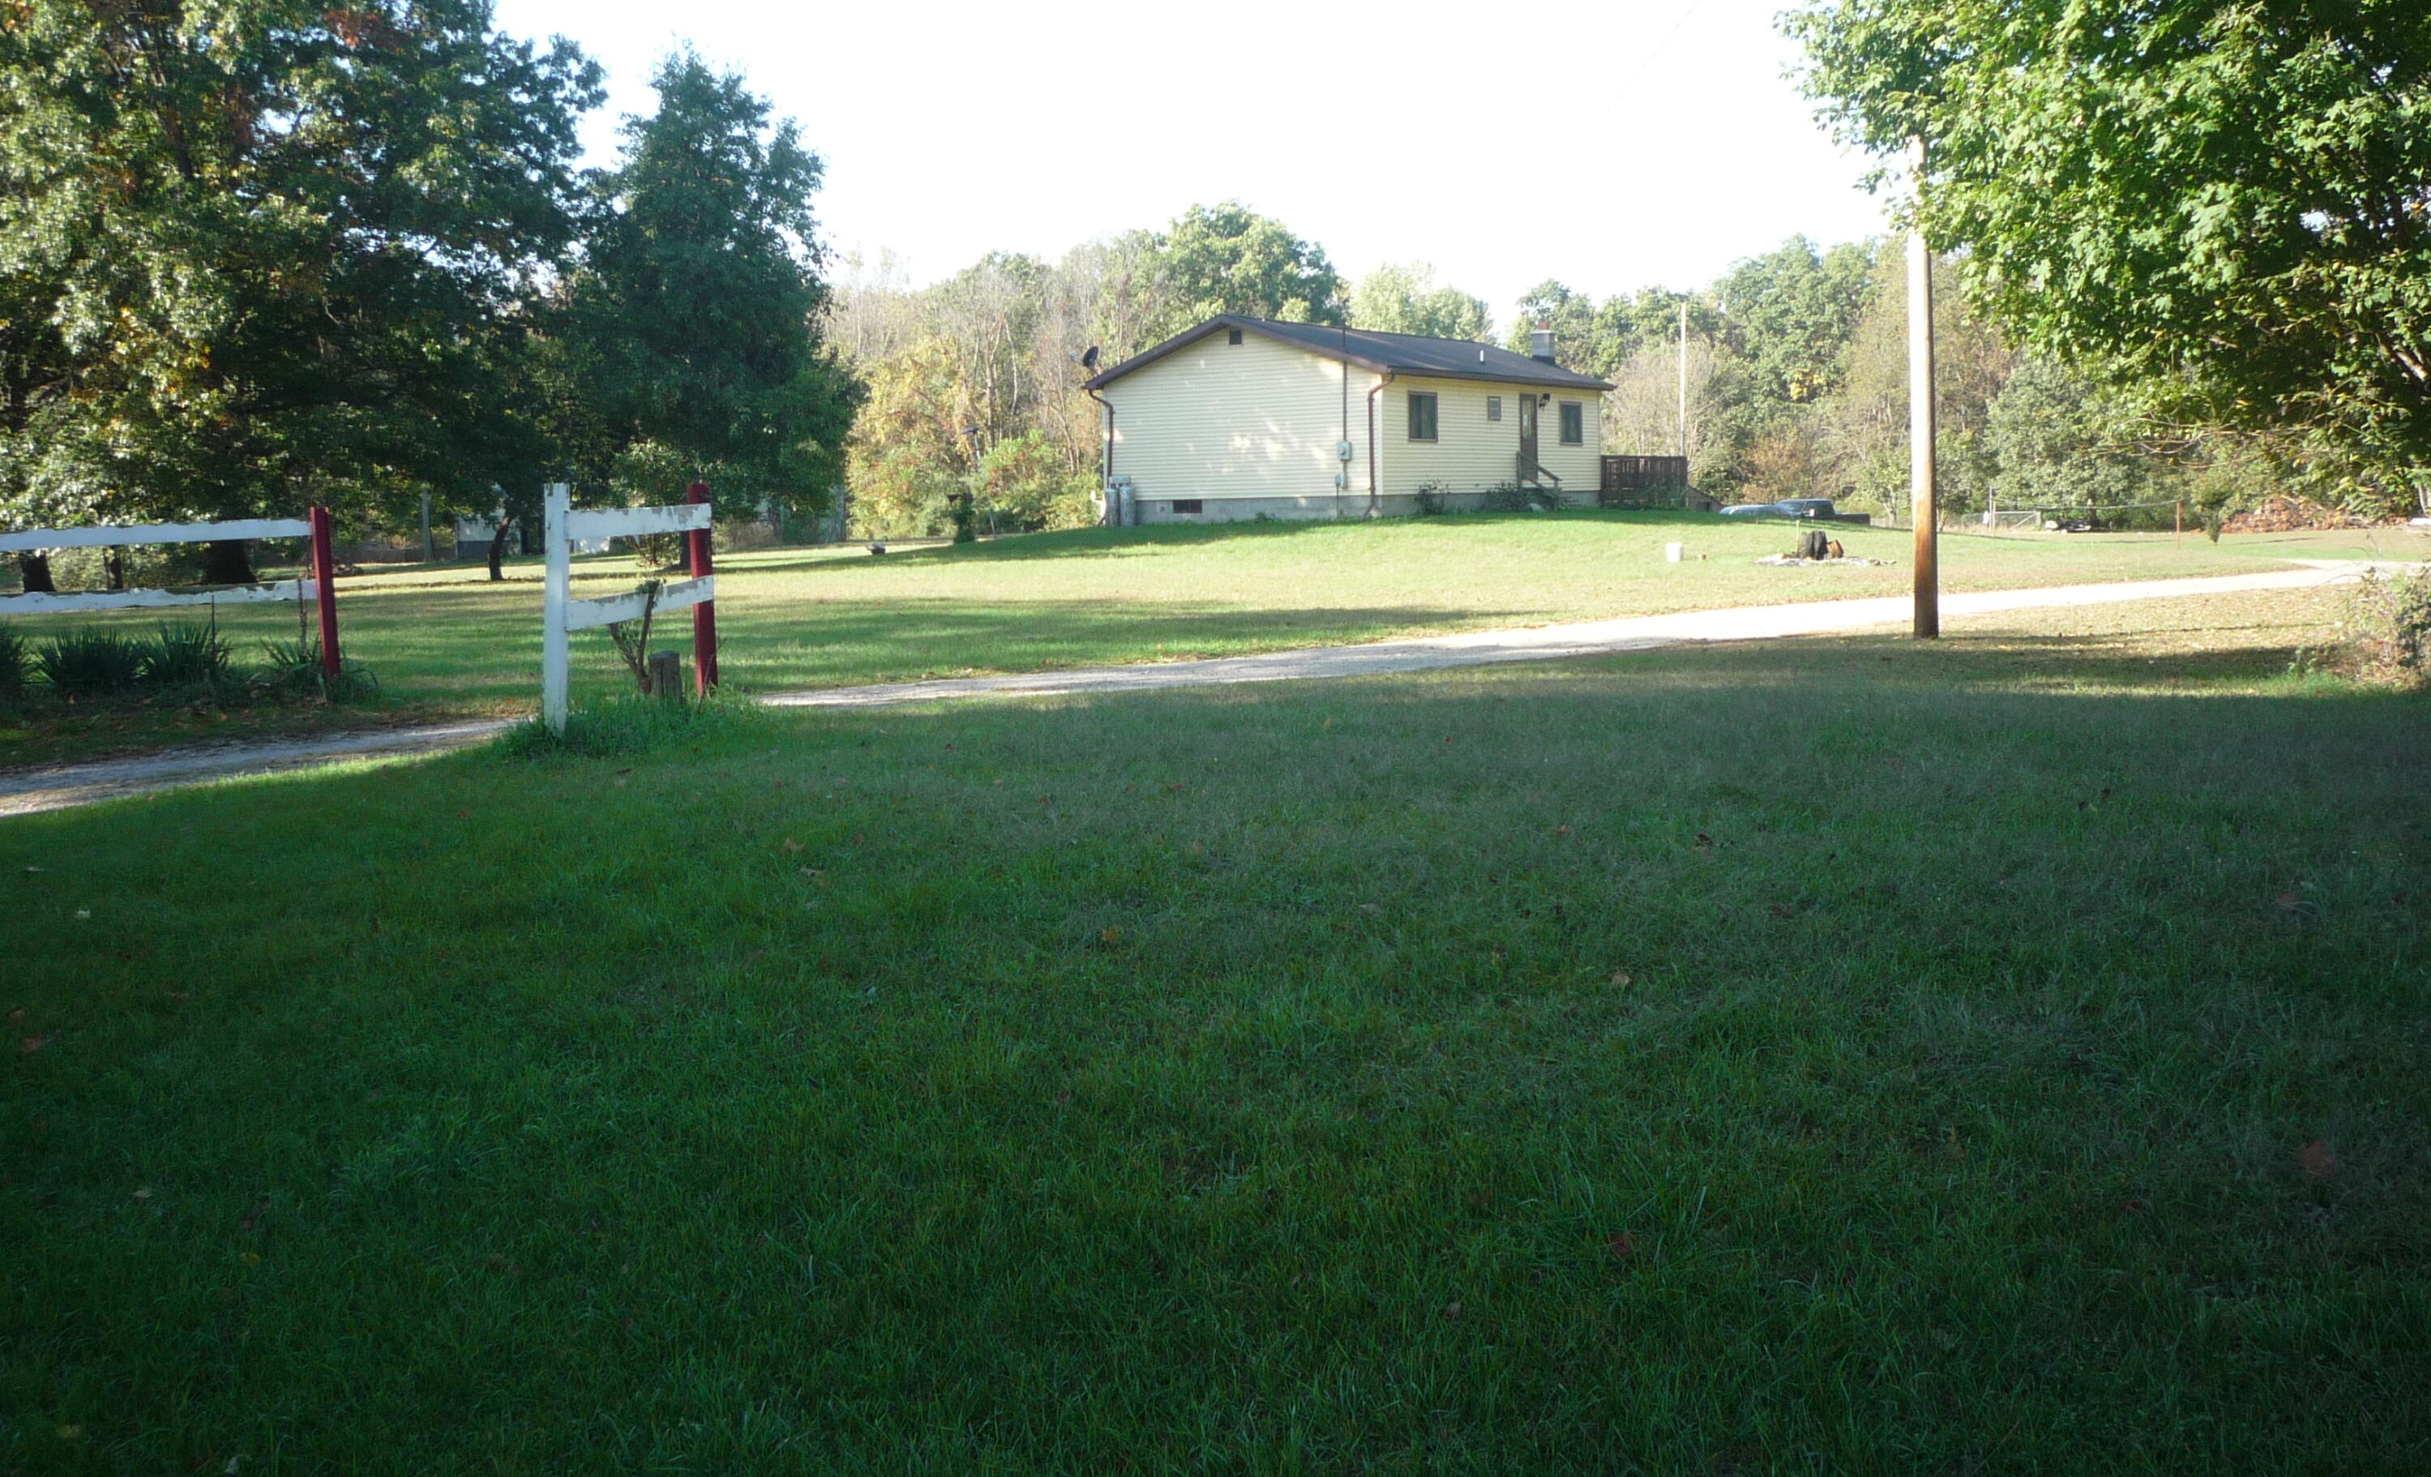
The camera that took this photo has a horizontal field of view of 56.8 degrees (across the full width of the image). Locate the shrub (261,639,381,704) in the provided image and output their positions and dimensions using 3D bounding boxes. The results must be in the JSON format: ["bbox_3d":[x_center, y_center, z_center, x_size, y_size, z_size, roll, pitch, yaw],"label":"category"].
[{"bbox_3d":[-7.531,-0.567,18.900,1.000,0.530,0.950,-4,7,-22],"label":"shrub"}]

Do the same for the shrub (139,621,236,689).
[{"bbox_3d":[-8.757,-0.710,19.100,0.850,0.570,0.850,-4,7,-24],"label":"shrub"}]

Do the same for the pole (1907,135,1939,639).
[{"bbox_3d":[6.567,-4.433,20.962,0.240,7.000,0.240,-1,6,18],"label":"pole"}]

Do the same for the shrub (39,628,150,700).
[{"bbox_3d":[-9.456,-0.631,18.900,0.940,0.580,0.920,-4,7,-26],"label":"shrub"}]

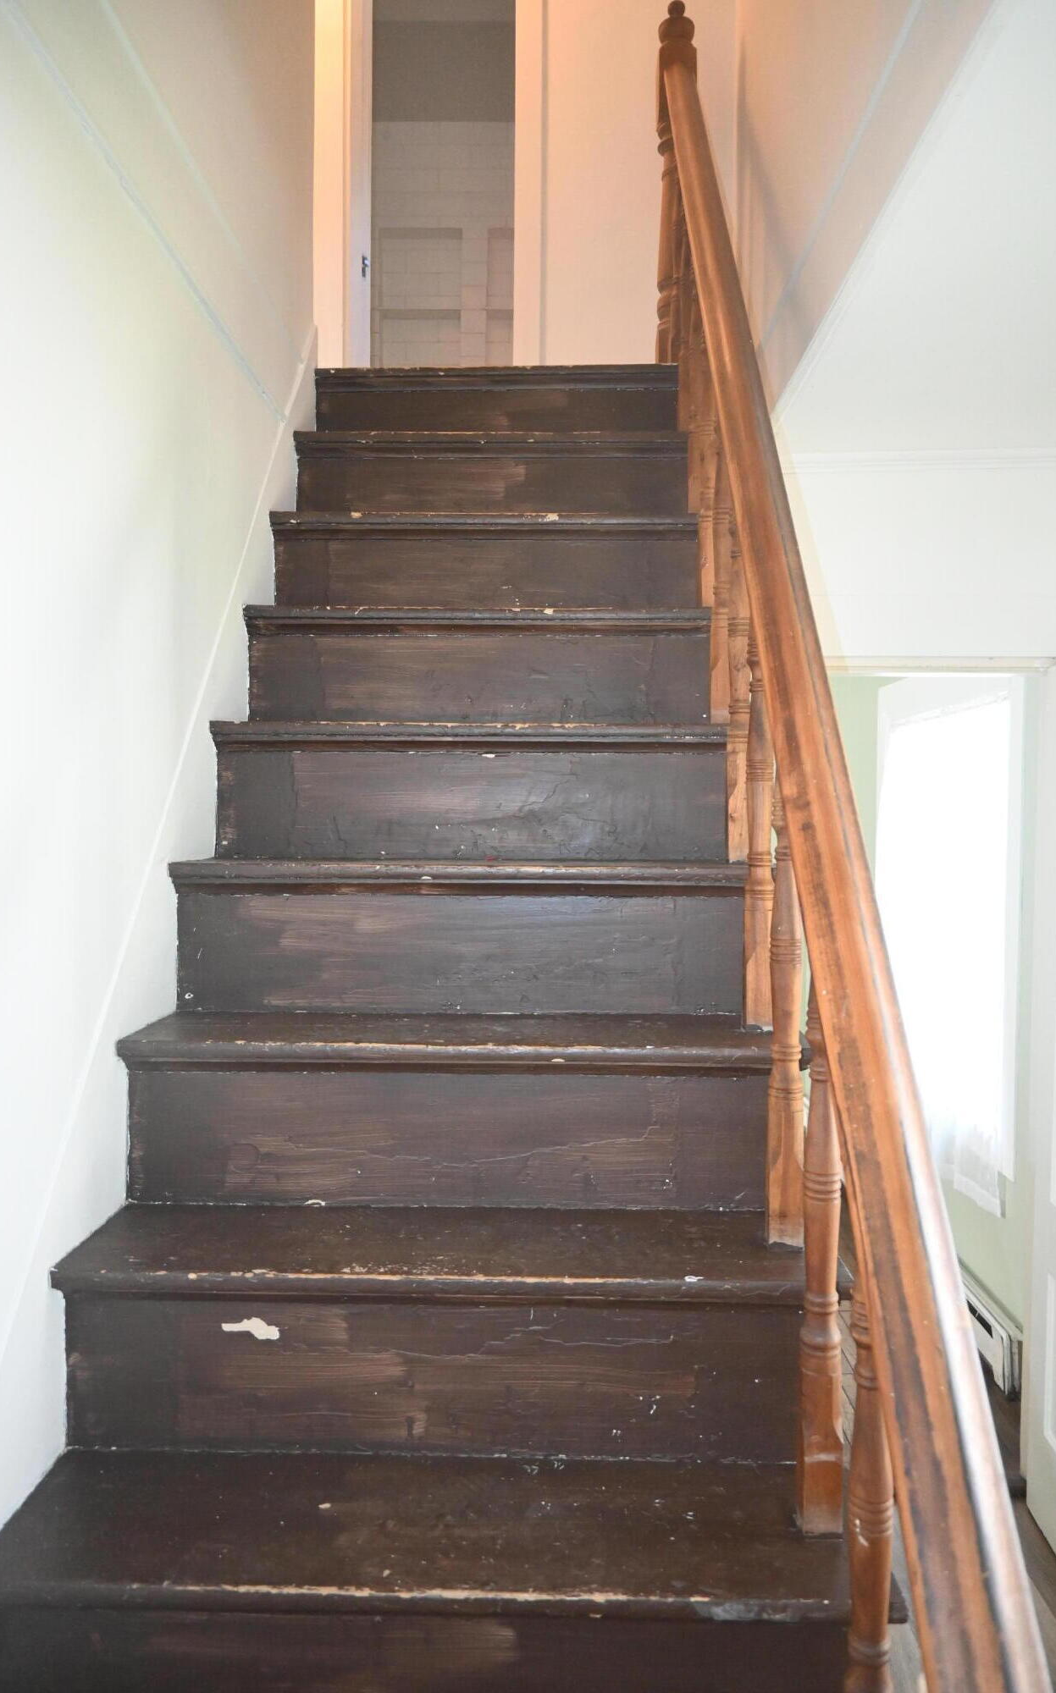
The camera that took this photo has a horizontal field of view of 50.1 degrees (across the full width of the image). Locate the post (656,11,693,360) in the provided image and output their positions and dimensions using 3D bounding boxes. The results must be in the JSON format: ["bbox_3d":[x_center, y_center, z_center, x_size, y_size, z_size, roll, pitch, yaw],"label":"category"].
[{"bbox_3d":[0.352,-1.535,2.670,0.088,0.869,0.088,0,1,1],"label":"post"}]

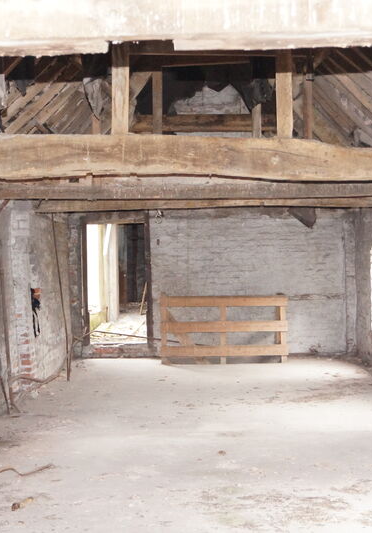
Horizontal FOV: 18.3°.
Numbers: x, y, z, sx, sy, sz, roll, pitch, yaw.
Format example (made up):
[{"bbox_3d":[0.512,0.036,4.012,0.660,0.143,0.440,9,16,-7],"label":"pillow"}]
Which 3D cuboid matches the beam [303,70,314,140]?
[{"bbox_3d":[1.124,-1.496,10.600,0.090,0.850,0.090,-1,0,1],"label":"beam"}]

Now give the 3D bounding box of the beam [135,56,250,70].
[{"bbox_3d":[0.076,-2.364,13.450,1.360,0.140,0.120,-1,0,1],"label":"beam"}]

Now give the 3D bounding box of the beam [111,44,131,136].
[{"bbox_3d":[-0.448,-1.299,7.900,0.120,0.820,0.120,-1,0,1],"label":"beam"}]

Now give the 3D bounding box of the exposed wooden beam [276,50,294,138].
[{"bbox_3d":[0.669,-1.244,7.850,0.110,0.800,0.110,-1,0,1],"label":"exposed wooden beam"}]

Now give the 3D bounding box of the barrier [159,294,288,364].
[{"bbox_3d":[0.562,0.940,17.100,1.900,1.000,0.120,-1,0,1],"label":"barrier"}]

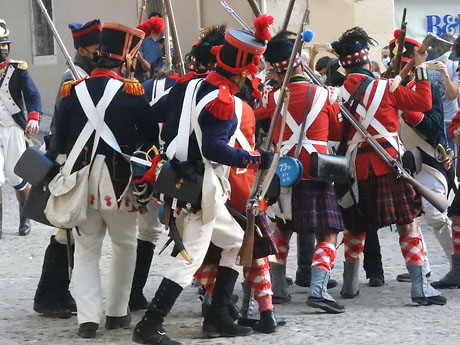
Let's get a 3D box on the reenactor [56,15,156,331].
[{"bbox_3d":[-0.733,0.032,11.770,0.620,1.830,0.460,0,4,5],"label":"reenactor"}]

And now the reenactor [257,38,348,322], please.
[{"bbox_3d":[0.460,-0.023,12.768,0.640,1.790,0.500,1,4,7],"label":"reenactor"}]

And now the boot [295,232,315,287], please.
[{"bbox_3d":[0.552,0.581,14.001,0.290,0.400,0.130,-3,5,-30],"label":"boot"}]

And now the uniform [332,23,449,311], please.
[{"bbox_3d":[1.013,-0.043,13.092,0.680,1.780,0.580,2,5,30],"label":"uniform"}]

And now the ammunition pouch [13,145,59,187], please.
[{"bbox_3d":[-1.188,-0.037,12.300,0.220,0.190,0.100,27,5,19],"label":"ammunition pouch"}]

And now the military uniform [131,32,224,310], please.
[{"bbox_3d":[-0.383,-0.003,12.770,0.600,1.750,0.500,2,5,30],"label":"military uniform"}]

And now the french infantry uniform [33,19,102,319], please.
[{"bbox_3d":[-0.990,-0.020,12.459,0.520,1.830,0.550,-4,6,-41],"label":"french infantry uniform"}]

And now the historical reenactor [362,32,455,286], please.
[{"bbox_3d":[1.295,-0.106,14.003,0.580,1.770,0.620,-4,6,-41],"label":"historical reenactor"}]

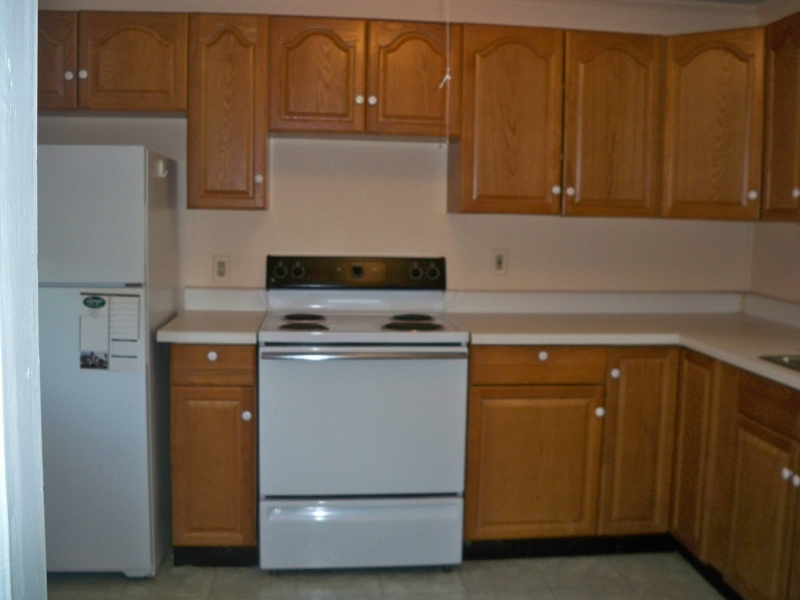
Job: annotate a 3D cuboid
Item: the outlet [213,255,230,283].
[{"bbox_3d":[-0.771,-0.134,3.505,0.072,0.116,0.010,0,7,-6],"label":"outlet"}]

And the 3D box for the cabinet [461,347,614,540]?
[{"bbox_3d":[0.489,0.509,3.411,0.529,0.766,0.620,0,7,-6],"label":"cabinet"}]

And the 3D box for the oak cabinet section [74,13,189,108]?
[{"bbox_3d":[-1.029,-0.923,3.224,0.409,0.372,0.323,0,6,-6],"label":"oak cabinet section"}]

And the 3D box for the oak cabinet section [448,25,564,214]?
[{"bbox_3d":[0.438,-0.729,3.395,0.416,0.737,0.323,0,6,-6],"label":"oak cabinet section"}]

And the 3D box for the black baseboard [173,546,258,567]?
[{"bbox_3d":[-0.694,0.961,3.100,0.304,0.110,0.025,0,7,-6],"label":"black baseboard"}]

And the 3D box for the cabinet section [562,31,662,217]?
[{"bbox_3d":[0.849,-0.726,3.437,0.410,0.737,0.323,0,6,-6],"label":"cabinet section"}]

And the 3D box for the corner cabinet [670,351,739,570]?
[{"bbox_3d":[1.400,0.575,3.012,0.610,0.766,0.380,0,7,-6],"label":"corner cabinet"}]

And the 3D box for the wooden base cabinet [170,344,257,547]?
[{"bbox_3d":[-0.712,0.500,3.278,0.309,0.766,0.620,0,7,-6],"label":"wooden base cabinet"}]

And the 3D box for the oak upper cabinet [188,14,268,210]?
[{"bbox_3d":[-0.682,-0.740,3.287,0.308,0.740,0.318,0,7,-6],"label":"oak upper cabinet"}]

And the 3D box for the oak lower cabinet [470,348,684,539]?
[{"bbox_3d":[0.634,0.510,3.427,0.821,0.766,0.620,0,7,-6],"label":"oak lower cabinet"}]

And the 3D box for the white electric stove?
[{"bbox_3d":[-0.164,0.422,3.288,0.763,1.160,0.680,0,7,-6],"label":"white electric stove"}]

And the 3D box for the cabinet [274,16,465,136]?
[{"bbox_3d":[-0.146,-0.888,3.328,0.763,0.433,0.318,0,7,-6],"label":"cabinet"}]

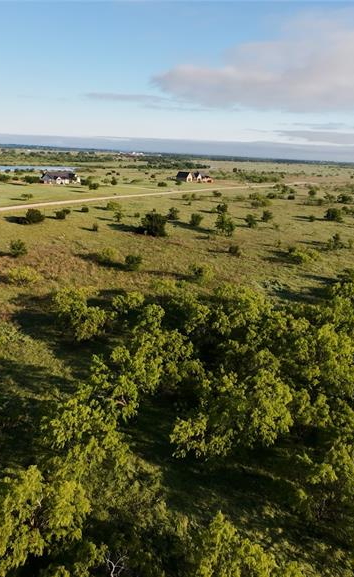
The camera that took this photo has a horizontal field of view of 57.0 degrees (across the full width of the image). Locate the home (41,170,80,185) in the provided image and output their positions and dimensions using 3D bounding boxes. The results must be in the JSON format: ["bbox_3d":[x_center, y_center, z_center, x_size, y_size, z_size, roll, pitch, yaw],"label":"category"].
[{"bbox_3d":[-87.720,-83.670,246.750,13.600,7.400,23.100,19,28,35],"label":"home"}]

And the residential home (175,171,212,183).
[{"bbox_3d":[17.030,-106.180,311.940,29.100,8.200,19.400,-16,29,-38],"label":"residential home"}]

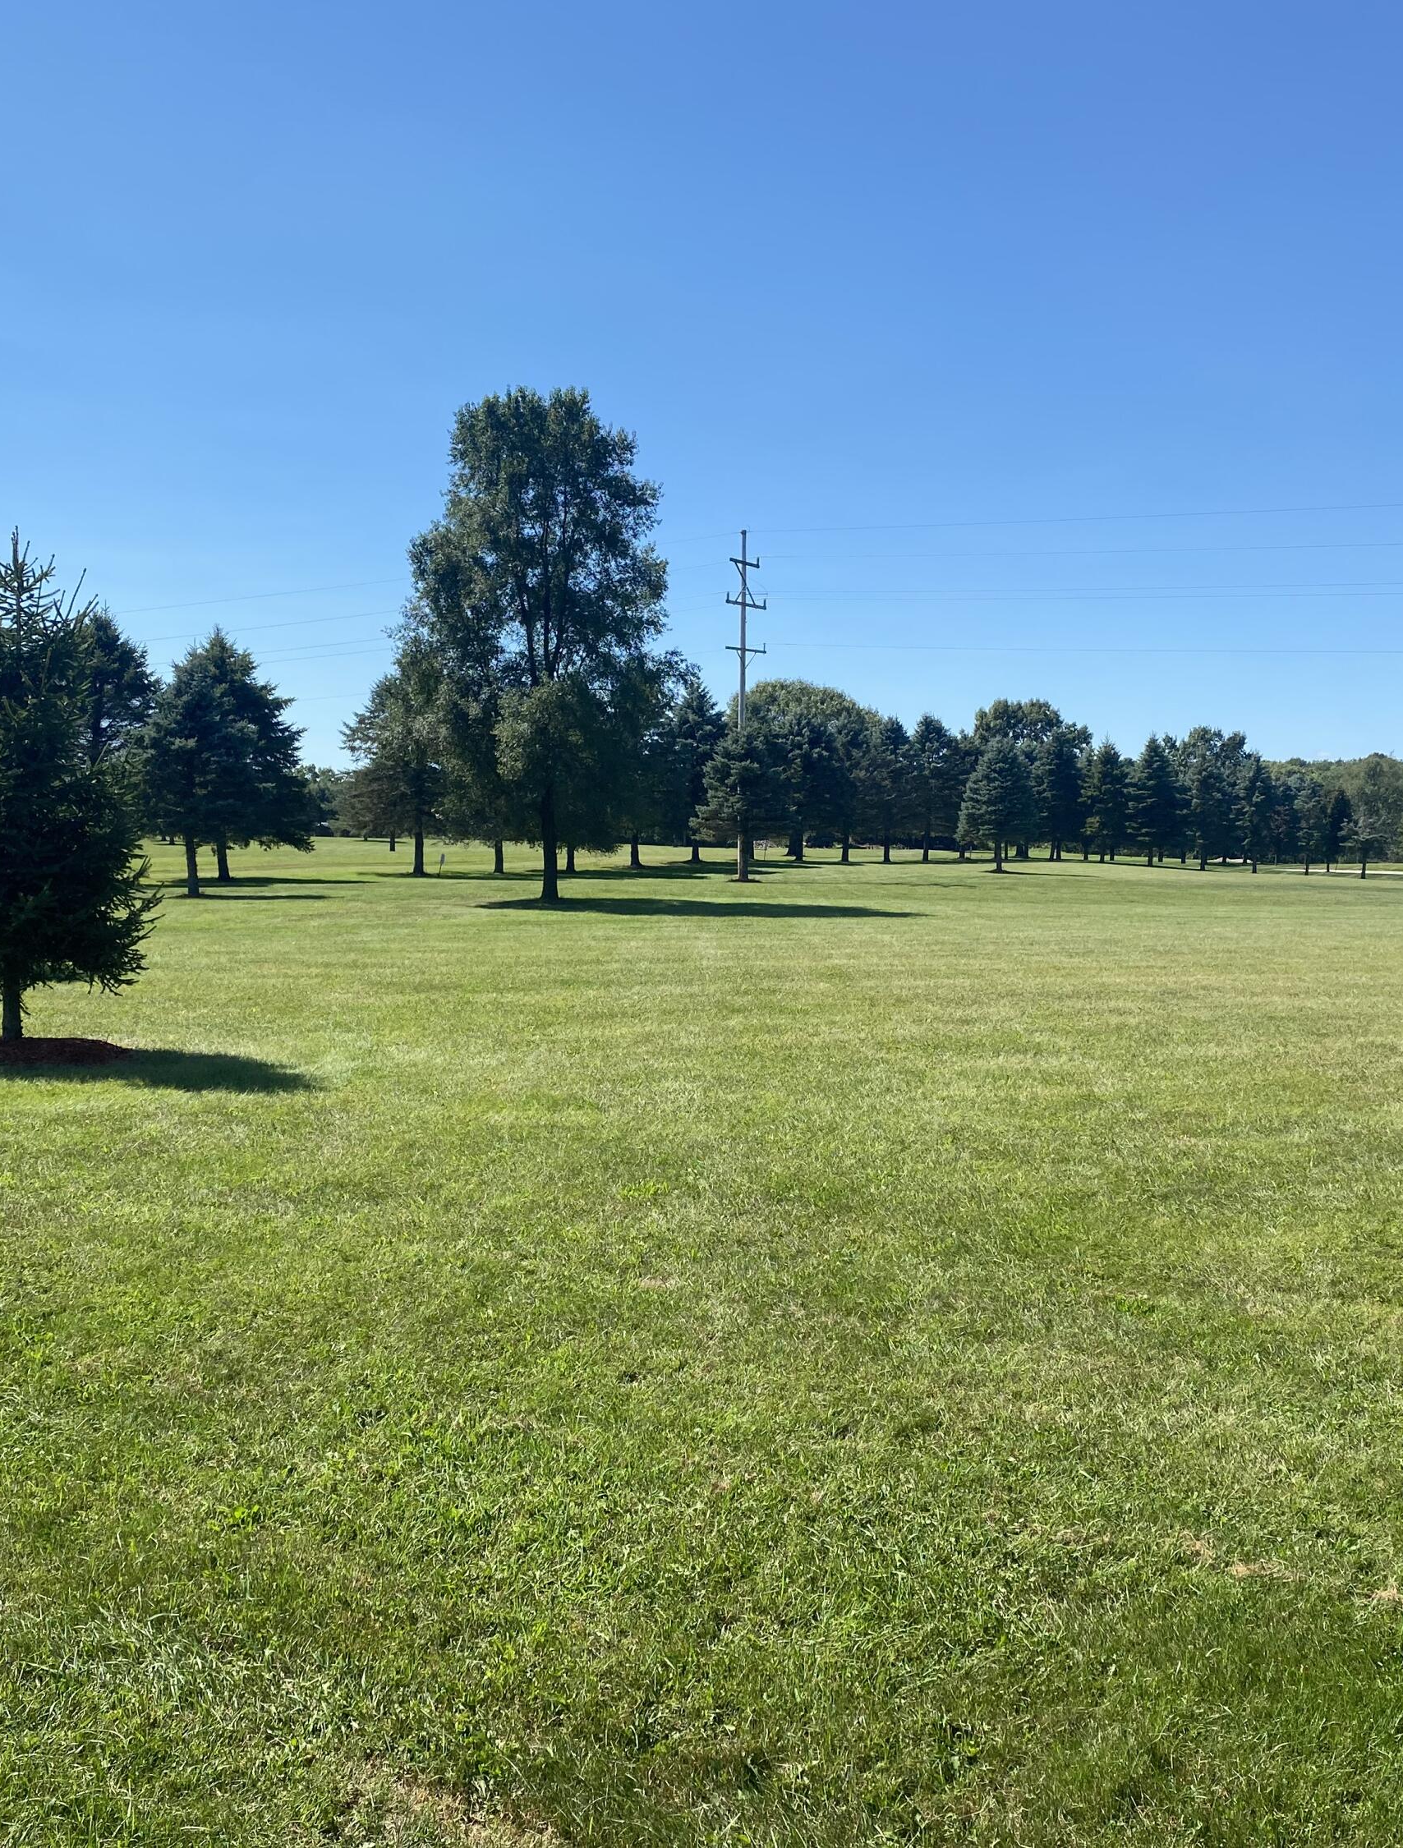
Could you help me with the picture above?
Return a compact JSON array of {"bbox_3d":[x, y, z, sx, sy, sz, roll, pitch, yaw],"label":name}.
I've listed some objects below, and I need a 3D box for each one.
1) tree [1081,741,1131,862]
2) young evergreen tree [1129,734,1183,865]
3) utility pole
[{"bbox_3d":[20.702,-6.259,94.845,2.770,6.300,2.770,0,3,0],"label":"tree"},{"bbox_3d":[22.584,-6.154,91.808,2.900,6.480,2.900,0,3,0],"label":"young evergreen tree"},{"bbox_3d":[1.514,-7.577,64.705,0.600,12.130,2.200,2,4,40],"label":"utility pole"}]

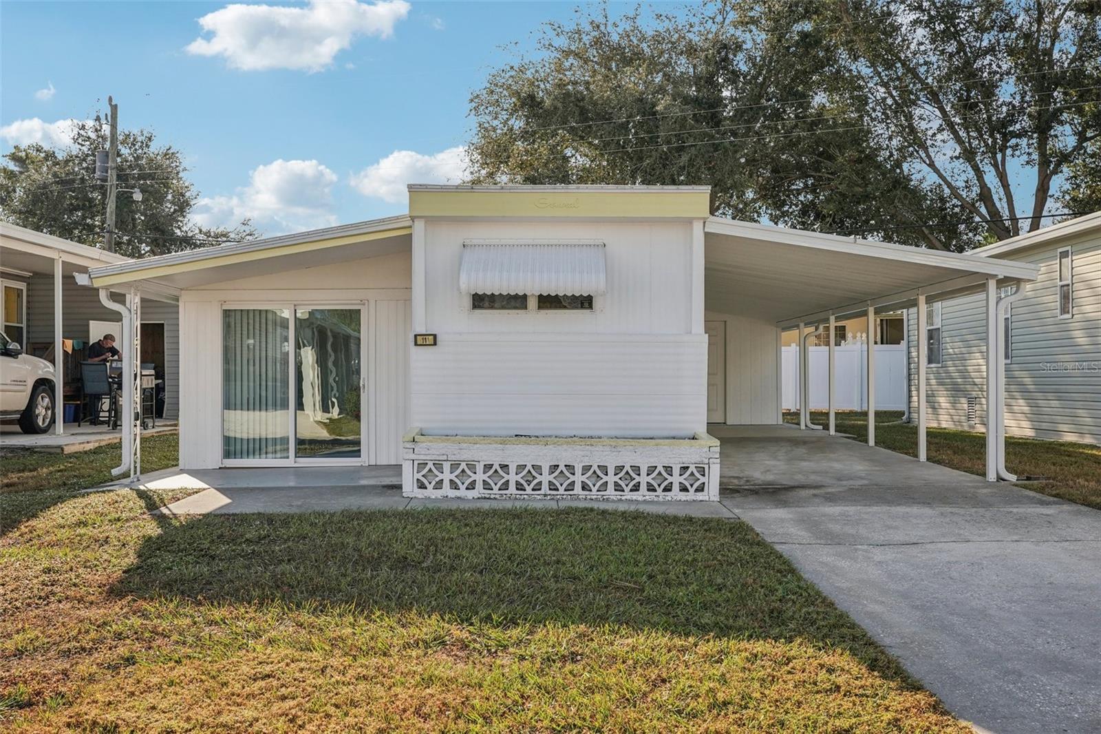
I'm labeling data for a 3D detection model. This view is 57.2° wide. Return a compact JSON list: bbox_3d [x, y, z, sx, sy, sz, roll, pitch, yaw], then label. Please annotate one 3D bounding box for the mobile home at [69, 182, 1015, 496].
[{"bbox_3d":[0.320,-0.300,16.900,9.750,3.120,14.000,0,0,2],"label":"mobile home"}]

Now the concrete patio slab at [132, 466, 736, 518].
[{"bbox_3d":[-1.220,1.290,10.500,5.650,0.110,4.300,0,0,2],"label":"concrete patio slab"}]

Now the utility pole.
[{"bbox_3d":[-13.100,-3.350,30.000,0.290,9.300,0.290,2,0,2],"label":"utility pole"}]

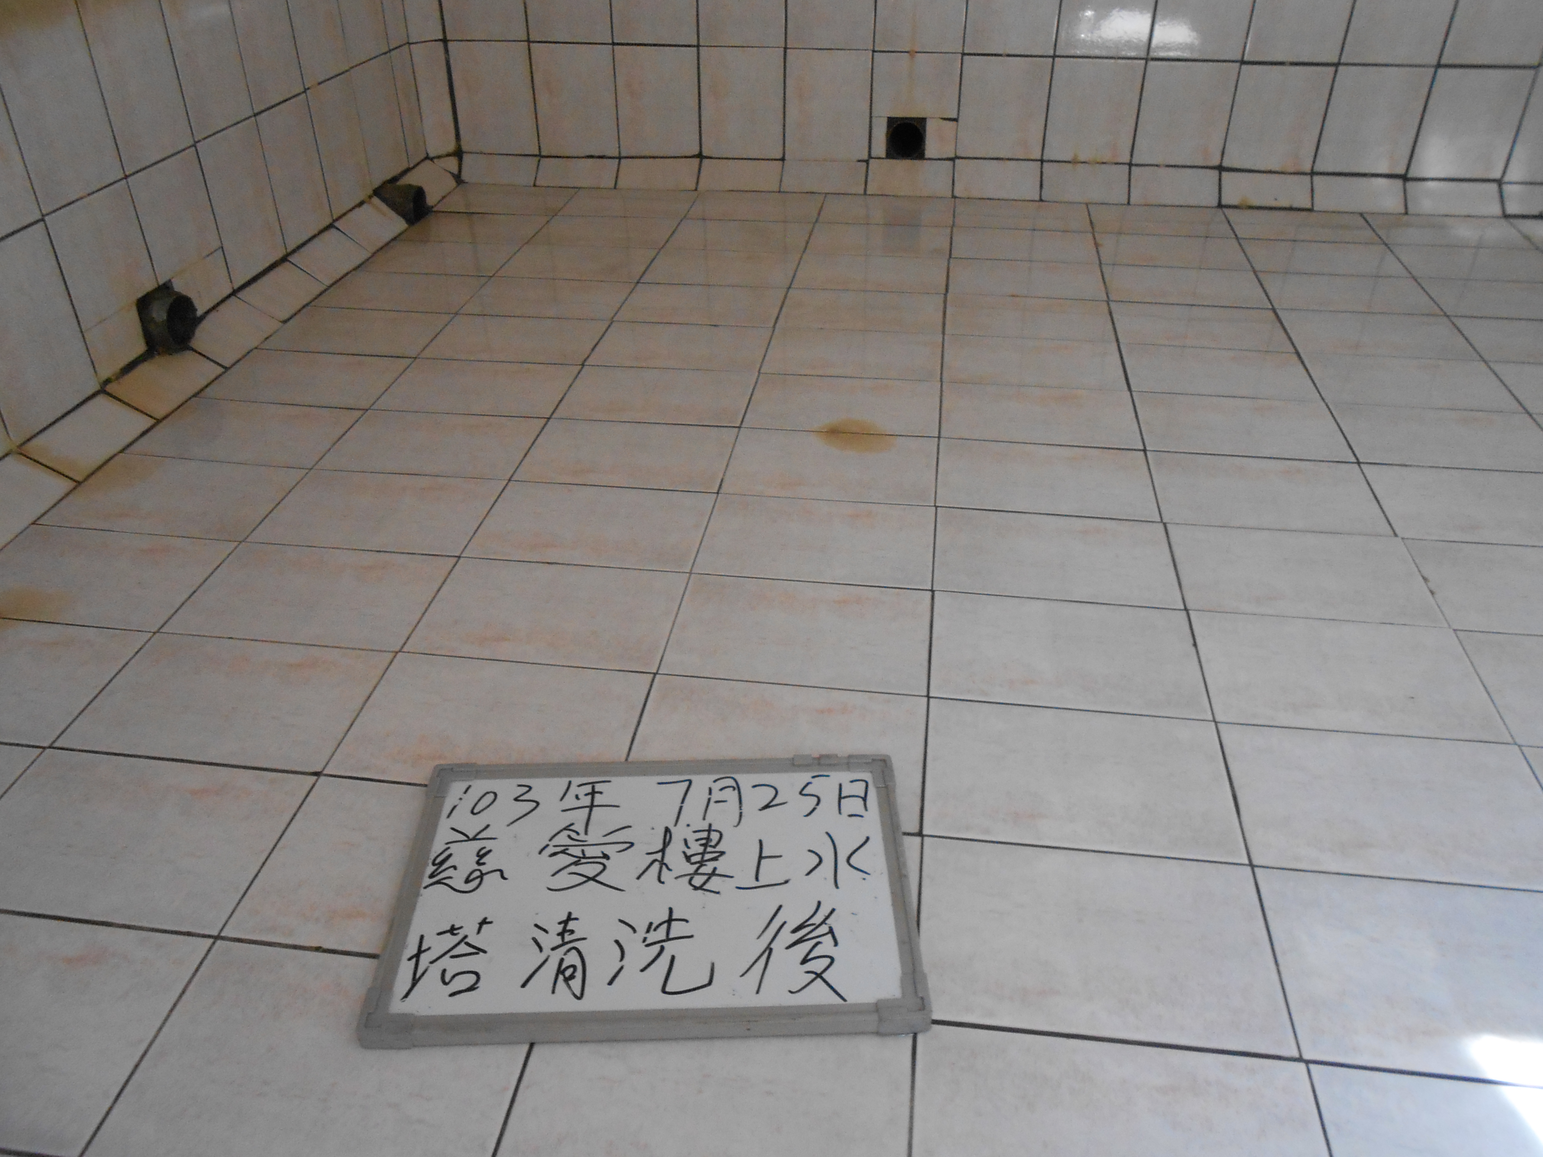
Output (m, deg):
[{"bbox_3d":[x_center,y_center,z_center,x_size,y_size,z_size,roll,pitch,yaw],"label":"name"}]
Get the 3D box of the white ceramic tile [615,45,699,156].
[{"bbox_3d":[-0.268,-1.132,2.755,0.200,0.250,0.010,4,35,6],"label":"white ceramic tile"}]

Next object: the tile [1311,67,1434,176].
[{"bbox_3d":[1.312,-0.997,2.528,0.197,0.228,0.010,4,35,7],"label":"tile"}]

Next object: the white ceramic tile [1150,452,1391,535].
[{"bbox_3d":[0.684,-0.116,1.607,0.298,0.010,0.197,4,35,7],"label":"white ceramic tile"}]

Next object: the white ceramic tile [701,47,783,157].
[{"bbox_3d":[-0.068,-1.120,2.735,0.200,0.245,0.010,4,35,7],"label":"white ceramic tile"}]

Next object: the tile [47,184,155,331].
[{"bbox_3d":[-1.015,-0.494,1.759,0.010,0.165,0.193,4,35,7],"label":"tile"}]

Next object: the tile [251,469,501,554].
[{"bbox_3d":[-0.539,-0.090,1.602,0.300,0.010,0.198,4,35,7],"label":"tile"}]

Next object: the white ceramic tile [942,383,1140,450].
[{"bbox_3d":[0.418,-0.253,1.818,0.300,0.010,0.198,4,35,7],"label":"white ceramic tile"}]

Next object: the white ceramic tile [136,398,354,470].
[{"bbox_3d":[-0.810,-0.225,1.799,0.300,0.010,0.198,4,35,7],"label":"white ceramic tile"}]

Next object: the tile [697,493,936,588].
[{"bbox_3d":[0.062,-0.046,1.524,0.300,0.010,0.199,4,35,7],"label":"tile"}]

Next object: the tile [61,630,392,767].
[{"bbox_3d":[-0.594,0.136,1.279,0.300,0.010,0.198,4,35,7],"label":"tile"}]

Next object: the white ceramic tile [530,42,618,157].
[{"bbox_3d":[-0.460,-1.126,2.737,0.198,0.253,0.010,4,35,7],"label":"white ceramic tile"}]

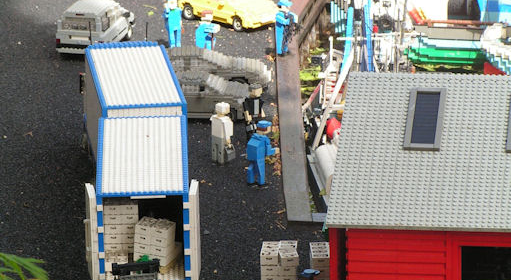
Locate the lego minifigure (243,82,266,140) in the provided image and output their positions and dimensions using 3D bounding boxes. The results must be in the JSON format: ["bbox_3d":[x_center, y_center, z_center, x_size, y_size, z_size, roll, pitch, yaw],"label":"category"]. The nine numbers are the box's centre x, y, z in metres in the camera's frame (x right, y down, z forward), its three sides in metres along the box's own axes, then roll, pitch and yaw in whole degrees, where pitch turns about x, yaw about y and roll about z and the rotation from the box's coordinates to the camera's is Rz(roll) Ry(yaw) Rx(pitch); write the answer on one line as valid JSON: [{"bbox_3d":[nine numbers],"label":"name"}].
[{"bbox_3d":[0.000,-0.041,5.351,0.036,0.098,0.026,-12,21,-26],"label":"lego minifigure"}]

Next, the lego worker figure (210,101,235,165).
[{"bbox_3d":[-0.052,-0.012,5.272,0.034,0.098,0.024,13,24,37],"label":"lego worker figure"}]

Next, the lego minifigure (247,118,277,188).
[{"bbox_3d":[0.010,0.019,5.174,0.037,0.099,0.035,-18,25,-39],"label":"lego minifigure"}]

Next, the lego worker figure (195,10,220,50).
[{"bbox_3d":[-0.084,-0.180,5.772,0.033,0.094,0.031,11,23,33],"label":"lego worker figure"}]

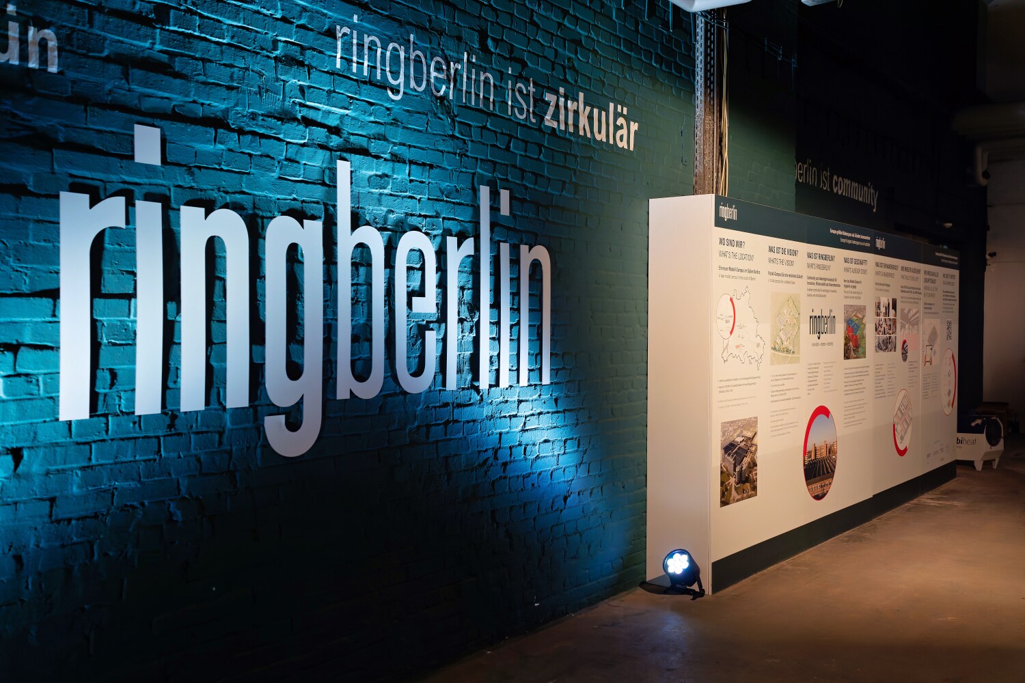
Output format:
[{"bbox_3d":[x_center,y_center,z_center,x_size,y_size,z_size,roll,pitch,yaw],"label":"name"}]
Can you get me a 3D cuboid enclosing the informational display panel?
[{"bbox_3d":[2.843,0.288,8.571,0.456,2.450,5.917,1,1,37],"label":"informational display panel"}]

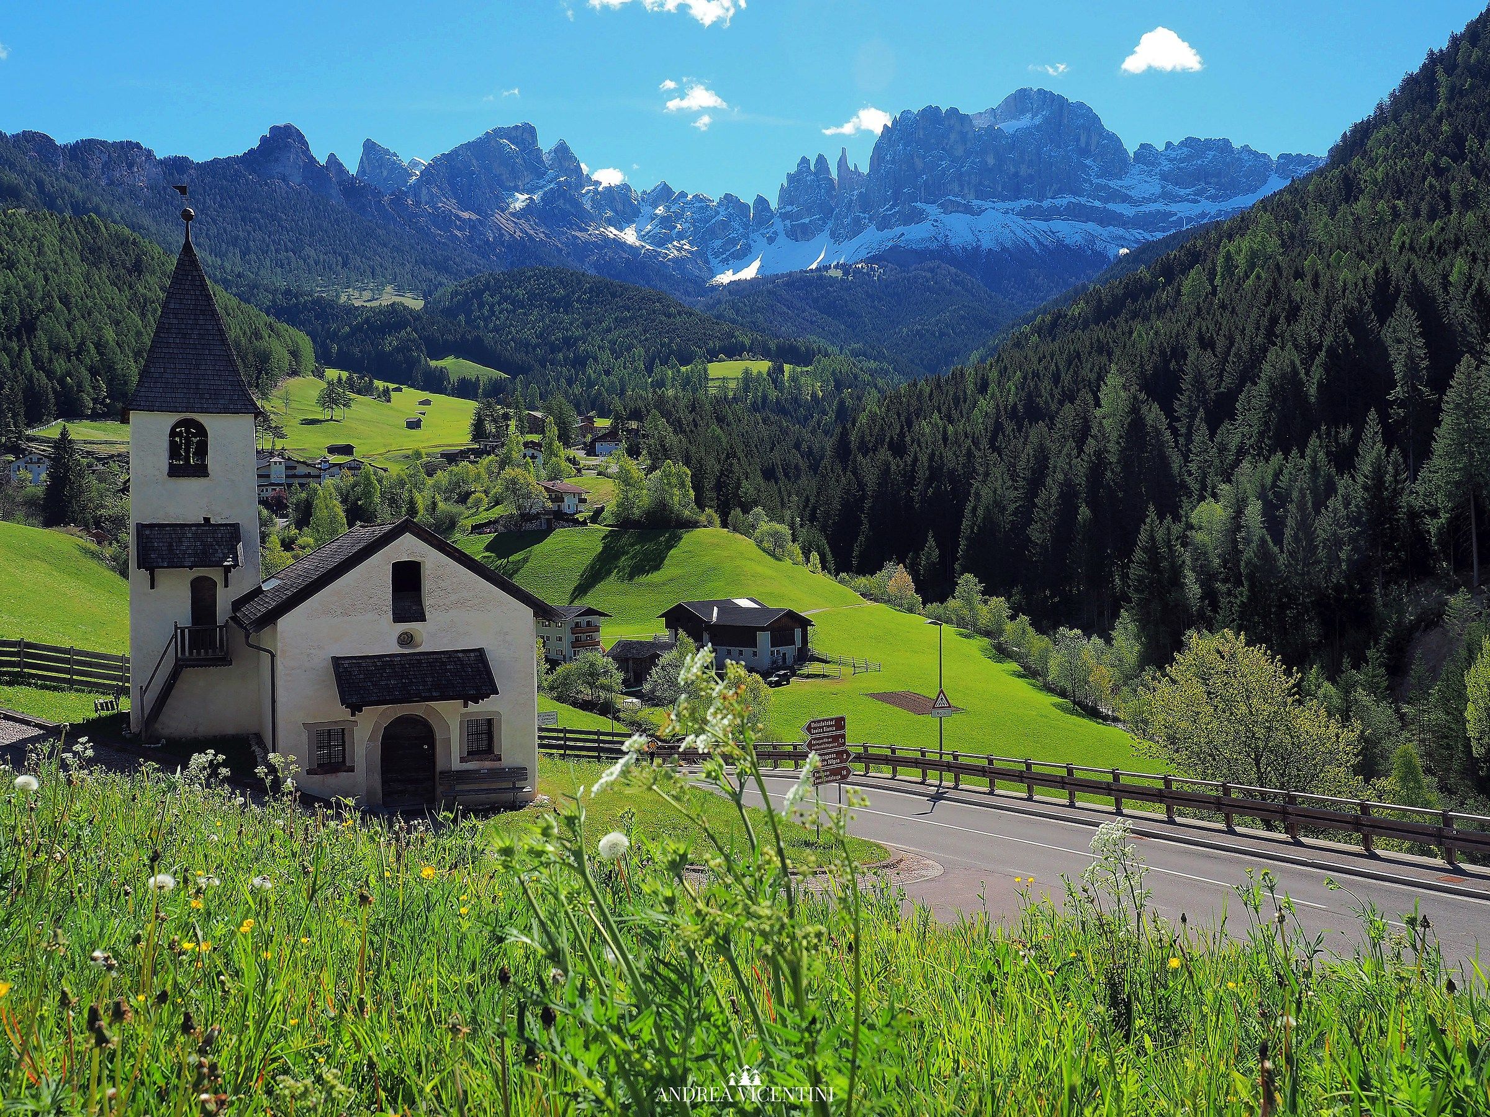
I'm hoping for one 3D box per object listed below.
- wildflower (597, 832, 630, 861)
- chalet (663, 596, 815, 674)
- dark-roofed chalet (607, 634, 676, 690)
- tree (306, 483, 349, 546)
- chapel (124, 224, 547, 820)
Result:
[{"bbox_3d":[-0.188,0.410,1.840,0.046,0.041,0.046,0,1,0],"label":"wildflower"},{"bbox_3d":[-0.900,10.500,177.000,18.500,8.200,13.000,1,1,44],"label":"chalet"},{"bbox_3d":[-12.000,12.200,152.000,8.000,5.500,7.000,0,1,9],"label":"dark-roofed chalet"},{"bbox_3d":[-84.000,-8.000,260.000,7.800,14.500,7.800,0,1,0],"label":"tree"},{"bbox_3d":[-11.400,-2.300,35.000,9.900,16.000,12.800,-1,1,-24],"label":"chapel"}]

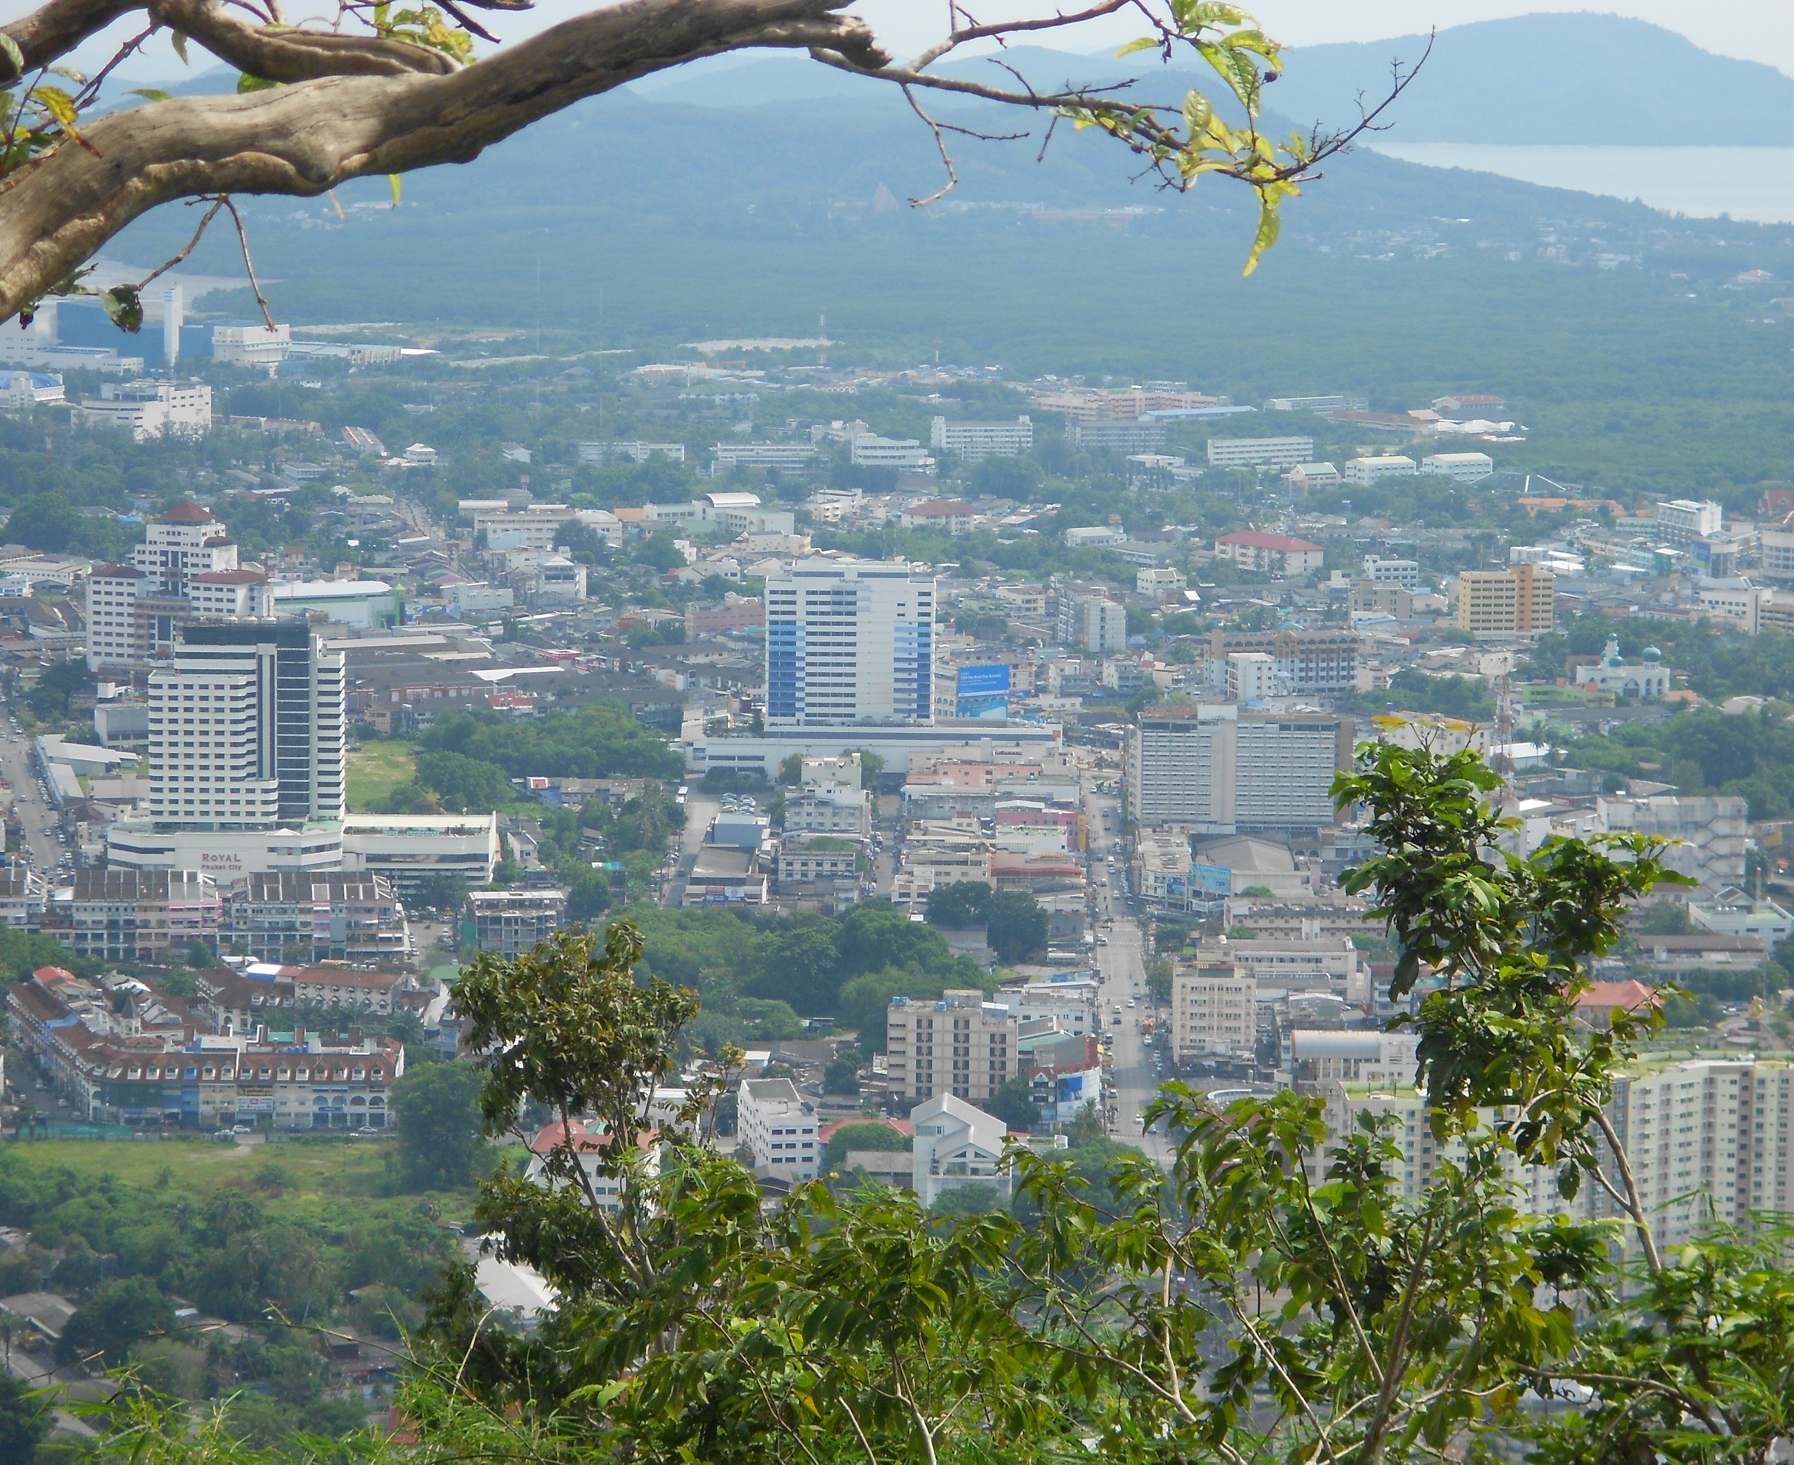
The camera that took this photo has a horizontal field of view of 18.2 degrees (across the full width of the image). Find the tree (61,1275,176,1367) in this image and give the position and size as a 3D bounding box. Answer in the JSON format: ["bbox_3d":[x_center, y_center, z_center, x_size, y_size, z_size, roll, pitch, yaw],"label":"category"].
[{"bbox_3d":[-138.520,104.060,993.870,19.000,14.000,18.000,1,7,0],"label":"tree"}]

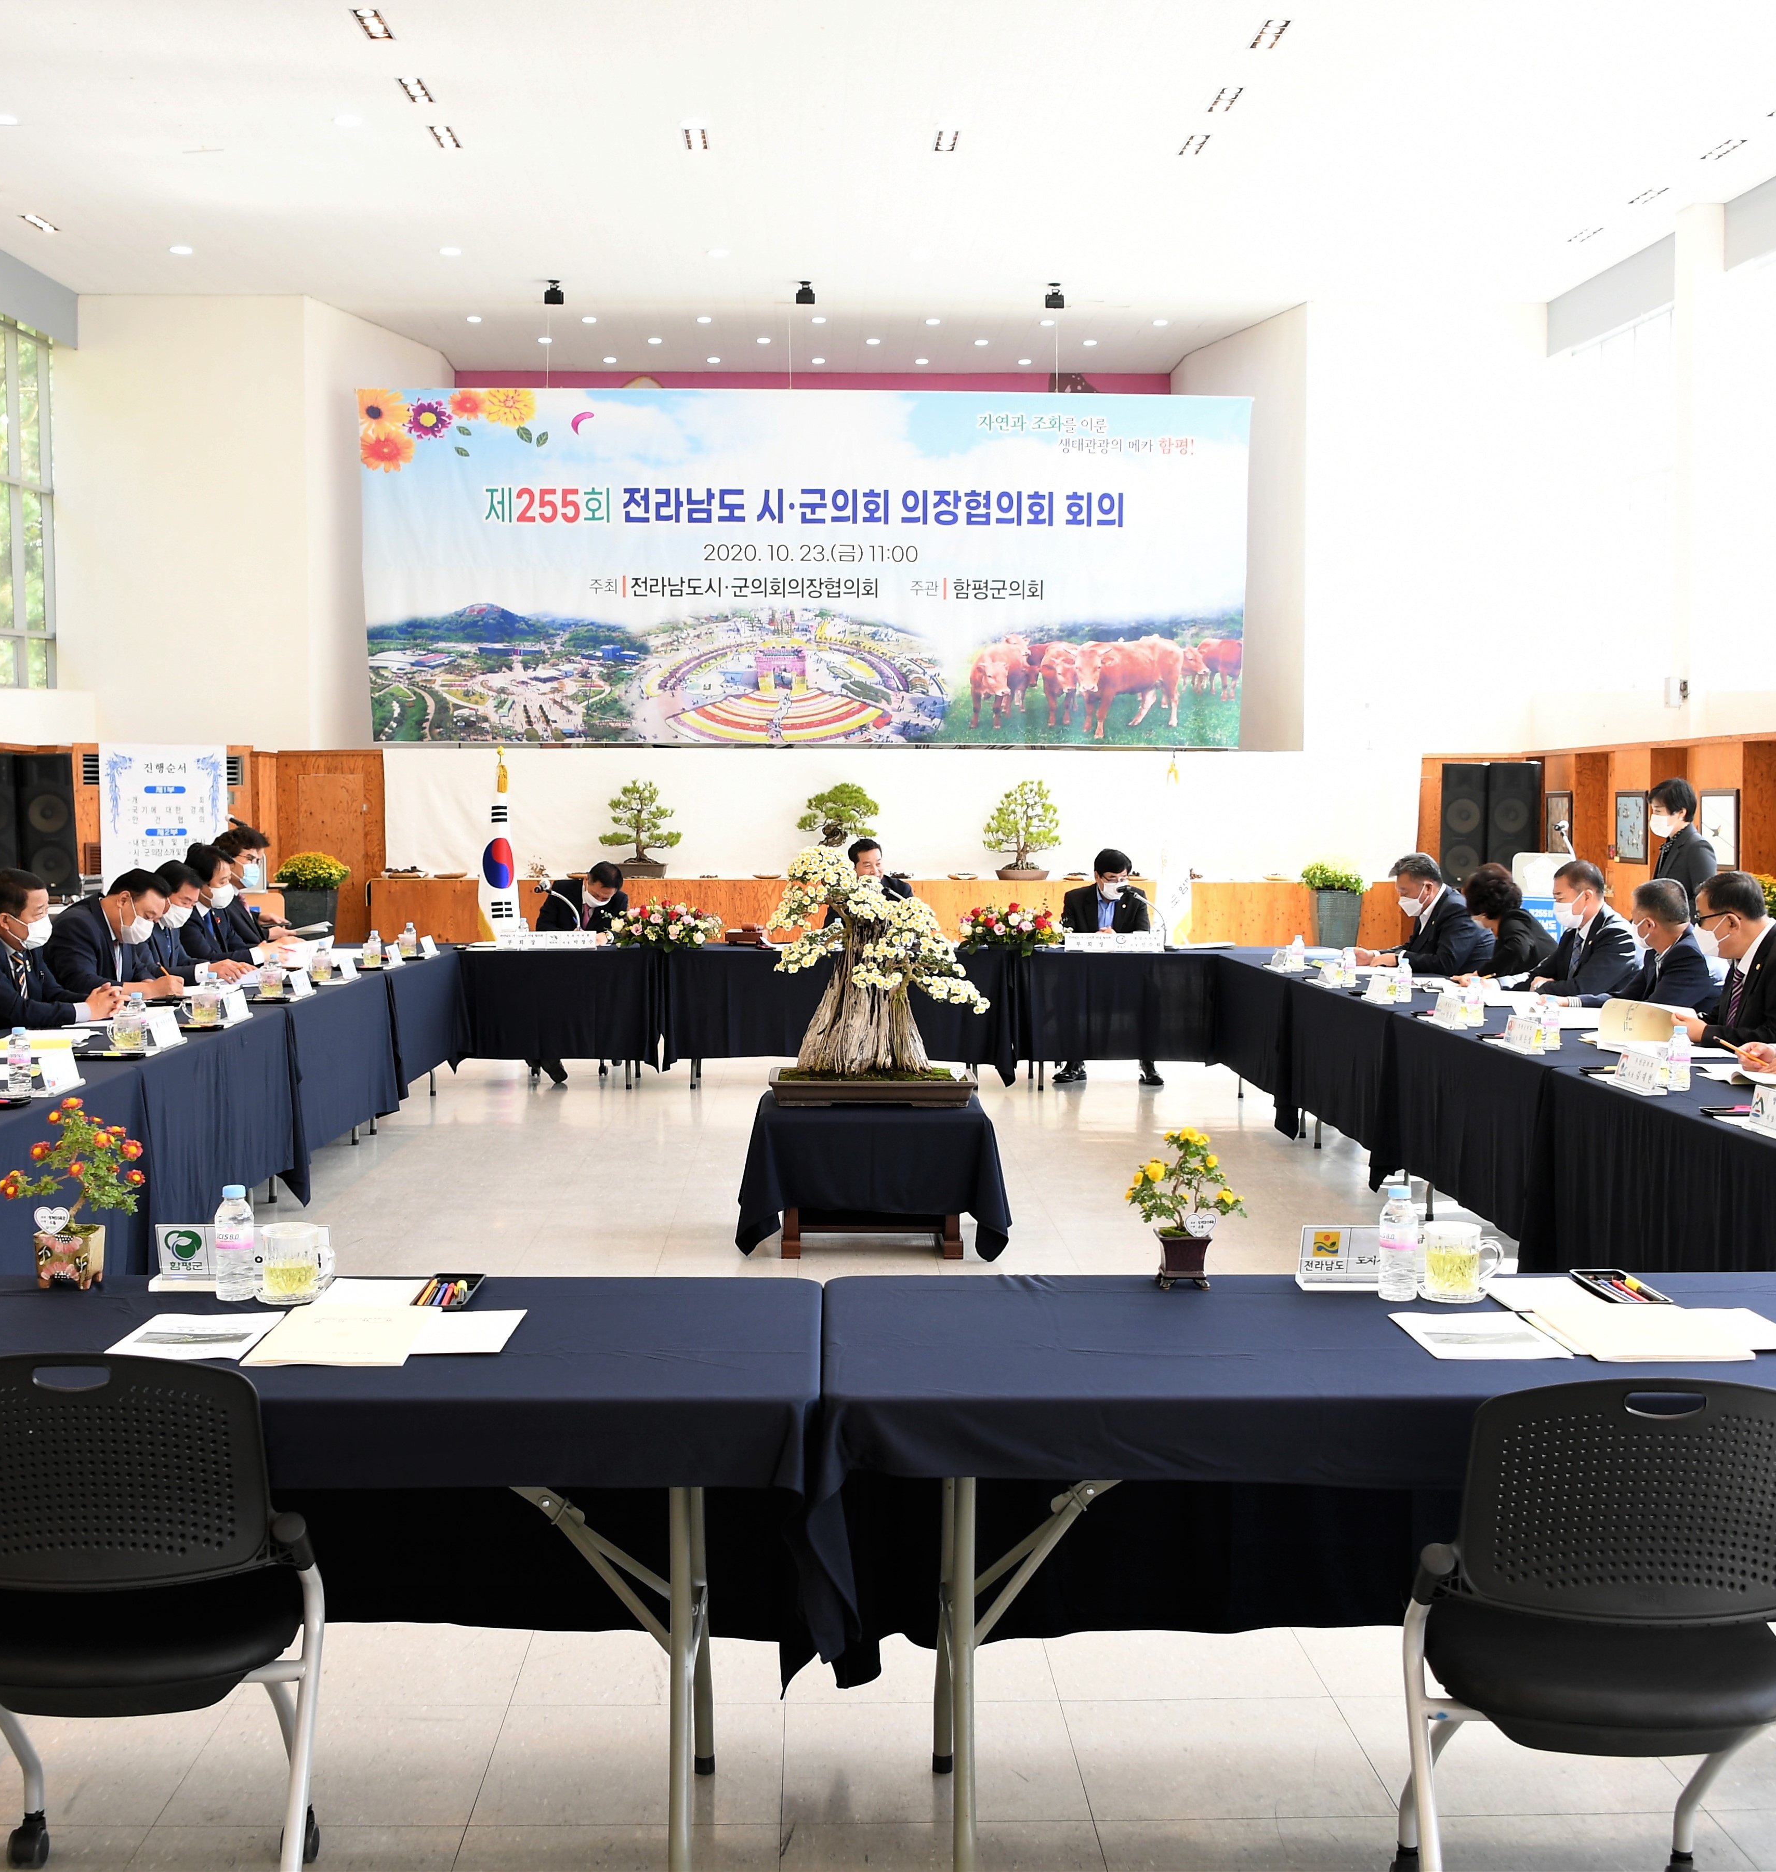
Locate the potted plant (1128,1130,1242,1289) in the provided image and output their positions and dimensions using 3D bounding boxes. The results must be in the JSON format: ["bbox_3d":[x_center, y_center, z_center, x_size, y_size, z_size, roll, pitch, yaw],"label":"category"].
[{"bbox_3d":[0.456,0.413,3.376,0.177,0.245,0.150,0,3,-2],"label":"potted plant"}]

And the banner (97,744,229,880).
[{"bbox_3d":[-4.411,-0.223,13.356,0.766,1.882,0.200,0,3,-7],"label":"banner"}]

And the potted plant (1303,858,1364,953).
[{"bbox_3d":[3.503,-0.029,17.164,0.512,1.132,0.512,0,3,-2],"label":"potted plant"}]

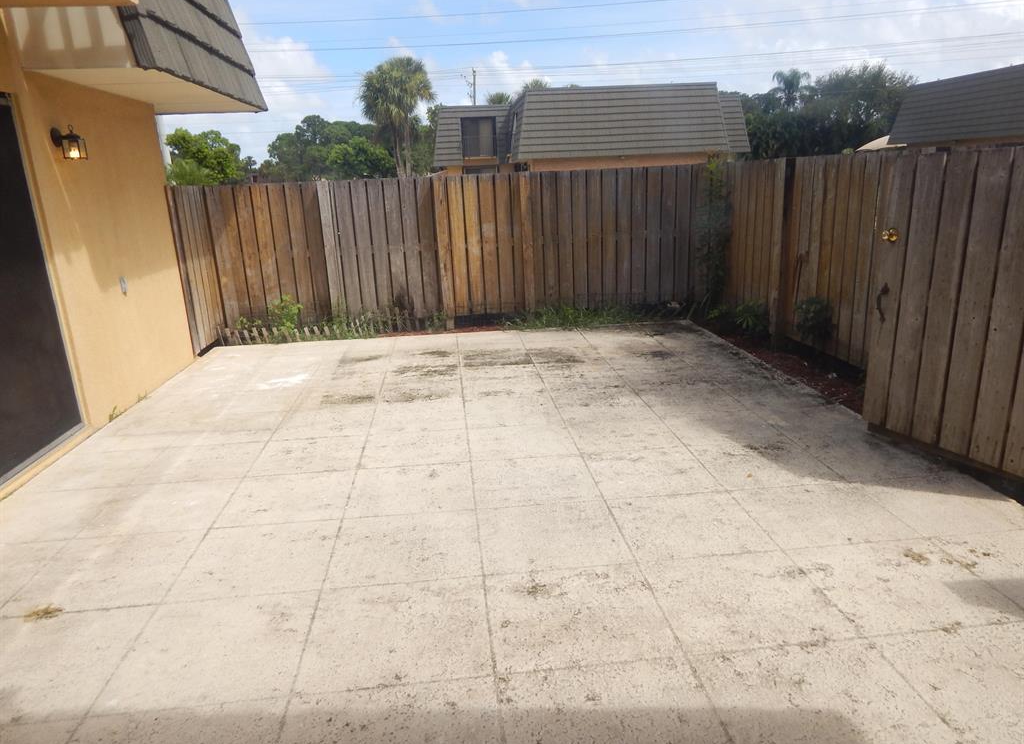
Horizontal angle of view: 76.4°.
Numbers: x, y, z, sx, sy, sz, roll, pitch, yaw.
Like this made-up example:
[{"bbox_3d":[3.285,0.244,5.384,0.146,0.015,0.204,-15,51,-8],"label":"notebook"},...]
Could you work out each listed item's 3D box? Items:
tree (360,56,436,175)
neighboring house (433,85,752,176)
[{"bbox_3d":[-5.632,-11.649,32.651,3.830,7.620,3.830,-4,16,-5],"label":"tree"},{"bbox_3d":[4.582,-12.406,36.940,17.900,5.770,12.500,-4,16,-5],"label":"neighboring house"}]

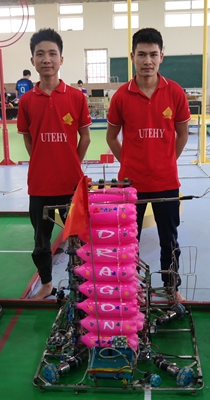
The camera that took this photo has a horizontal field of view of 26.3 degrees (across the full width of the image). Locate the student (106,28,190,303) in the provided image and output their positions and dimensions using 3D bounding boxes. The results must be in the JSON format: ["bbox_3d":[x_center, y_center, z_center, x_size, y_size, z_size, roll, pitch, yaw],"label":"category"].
[{"bbox_3d":[0.269,-0.167,2.824,0.500,1.695,0.320,-1,16,3],"label":"student"}]

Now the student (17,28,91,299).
[{"bbox_3d":[-0.322,-0.177,2.894,0.470,1.715,0.320,-3,16,-5],"label":"student"}]

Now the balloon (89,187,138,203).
[{"bbox_3d":[0.007,-0.025,2.041,0.285,0.094,0.094,0,16,6],"label":"balloon"}]

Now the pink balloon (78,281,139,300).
[{"bbox_3d":[0.012,0.439,2.172,0.285,0.094,0.094,0,16,6],"label":"pink balloon"}]

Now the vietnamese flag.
[{"bbox_3d":[-0.132,0.034,2.009,0.120,0.280,0.080,2,16,15],"label":"vietnamese flag"}]

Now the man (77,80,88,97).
[{"bbox_3d":[-0.675,-3.232,14.617,0.500,1.270,0.650,-10,18,-26],"label":"man"}]

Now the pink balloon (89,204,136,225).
[{"bbox_3d":[0.007,0.067,2.067,0.285,0.094,0.094,0,16,6],"label":"pink balloon"}]

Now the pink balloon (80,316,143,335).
[{"bbox_3d":[0.012,0.623,2.224,0.285,0.094,0.094,0,16,6],"label":"pink balloon"}]

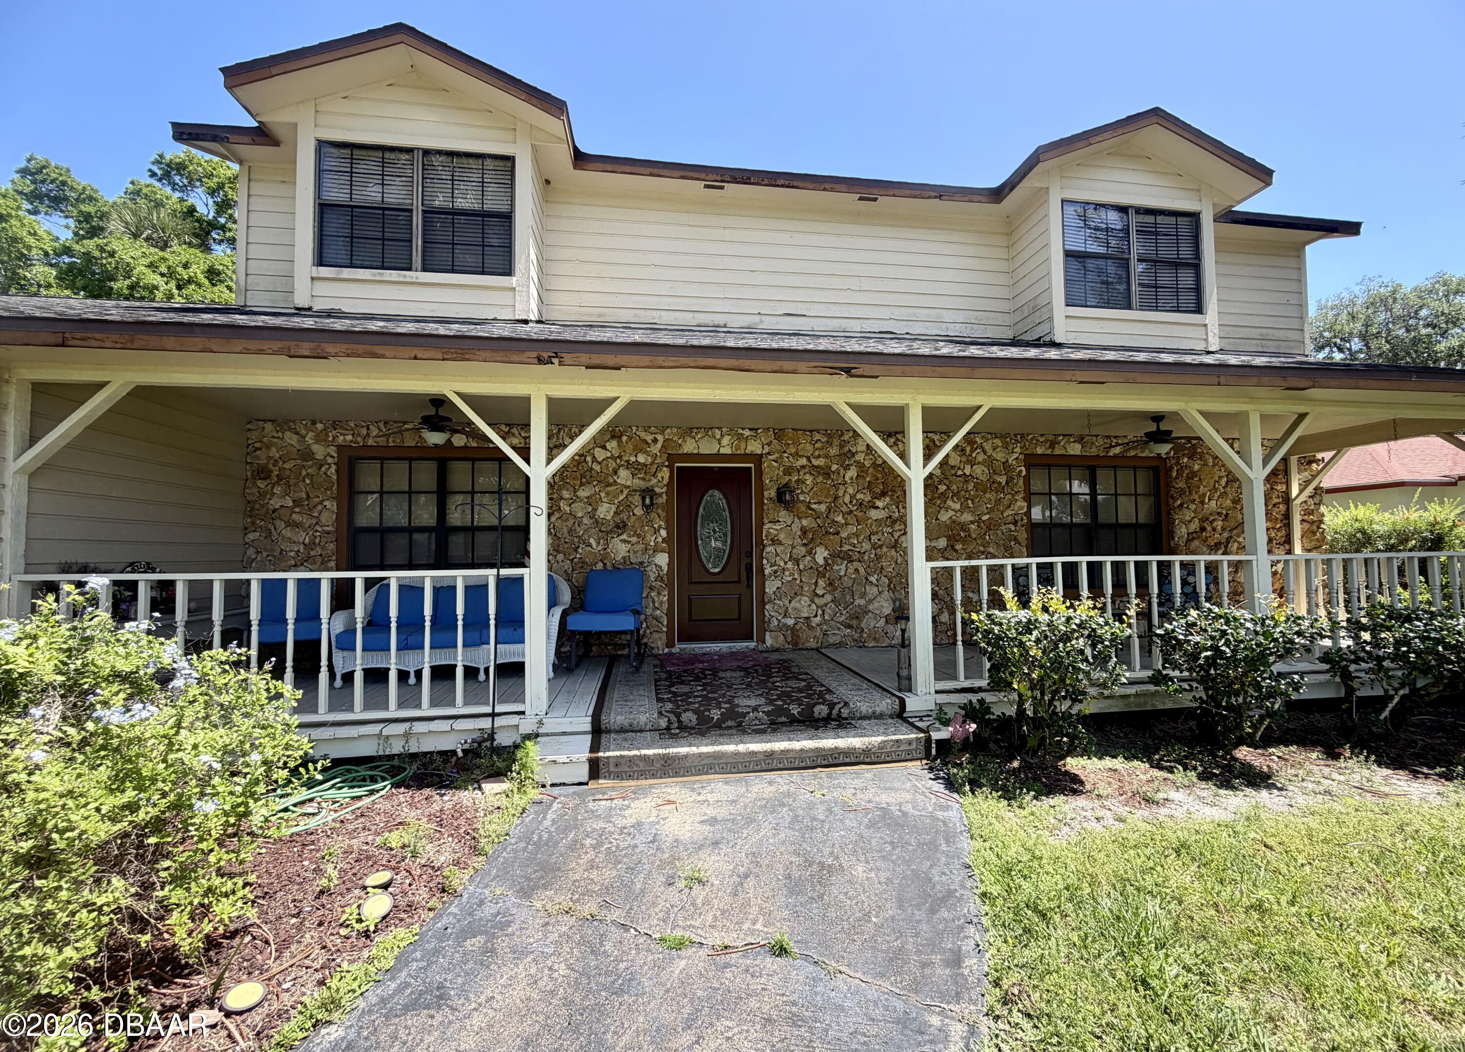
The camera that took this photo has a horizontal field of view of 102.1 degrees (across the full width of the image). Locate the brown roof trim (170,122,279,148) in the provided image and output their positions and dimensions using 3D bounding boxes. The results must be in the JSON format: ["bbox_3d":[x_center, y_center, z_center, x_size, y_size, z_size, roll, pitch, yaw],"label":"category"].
[{"bbox_3d":[-5.153,-3.978,6.045,1.000,0.210,0.100,0,-3,-9],"label":"brown roof trim"}]

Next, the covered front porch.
[{"bbox_3d":[1.536,0.255,5.766,12.950,2.980,2.760,0,-3,-9],"label":"covered front porch"}]

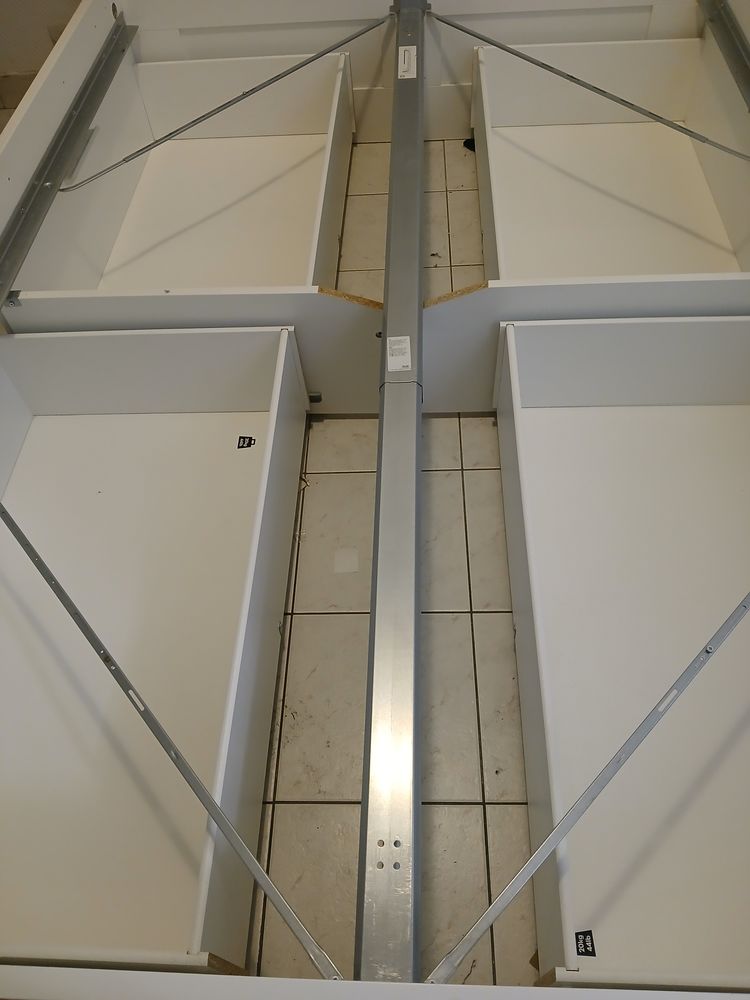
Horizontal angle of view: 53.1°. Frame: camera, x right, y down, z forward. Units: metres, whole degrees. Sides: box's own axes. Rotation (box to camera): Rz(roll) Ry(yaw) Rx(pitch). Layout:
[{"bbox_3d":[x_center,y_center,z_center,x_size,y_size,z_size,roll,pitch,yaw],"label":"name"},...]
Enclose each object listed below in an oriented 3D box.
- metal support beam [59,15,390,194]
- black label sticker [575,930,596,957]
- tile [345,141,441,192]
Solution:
[{"bbox_3d":[-0.299,-0.893,1.662,0.017,0.014,0.956,38,66,26],"label":"metal support beam"},{"bbox_3d":[0.264,0.560,0.949,0.029,0.001,0.029,-1,55,4],"label":"black label sticker"},{"bbox_3d":[0.039,-0.917,2.056,0.298,0.009,0.296,-1,55,4],"label":"tile"}]

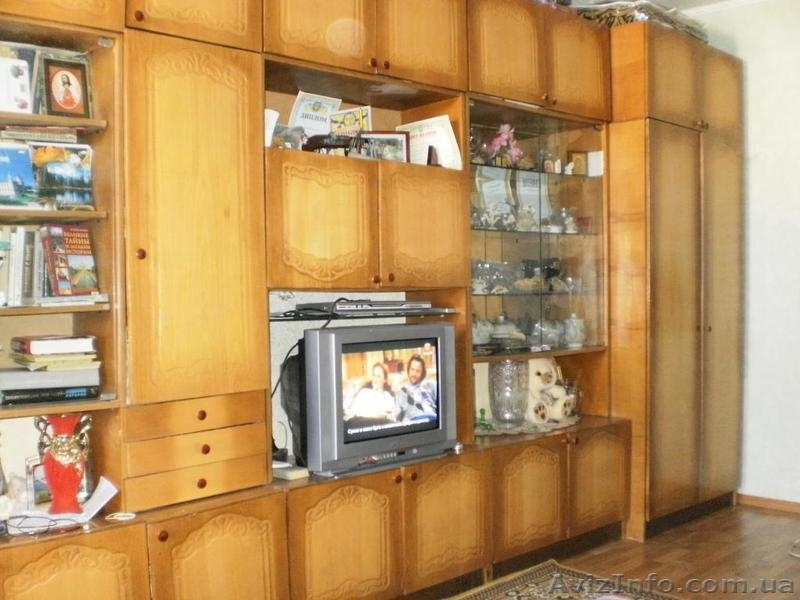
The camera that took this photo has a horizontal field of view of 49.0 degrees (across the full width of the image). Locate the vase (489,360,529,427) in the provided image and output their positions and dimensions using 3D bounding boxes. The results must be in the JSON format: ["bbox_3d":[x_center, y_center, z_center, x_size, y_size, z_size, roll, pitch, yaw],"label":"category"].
[{"bbox_3d":[0.458,0.391,3.710,0.165,0.275,0.165,0,2,0],"label":"vase"}]

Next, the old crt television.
[{"bbox_3d":[-0.176,0.318,3.024,0.626,0.468,0.455,-2,2,-43],"label":"old crt television"}]

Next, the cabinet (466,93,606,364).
[{"bbox_3d":[0.478,-0.267,3.698,0.895,1.006,0.345,-2,2,-43],"label":"cabinet"}]

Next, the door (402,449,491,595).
[{"bbox_3d":[0.168,0.765,3.082,0.444,0.424,0.022,-2,2,-43],"label":"door"}]

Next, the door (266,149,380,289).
[{"bbox_3d":[-0.242,-0.247,2.817,0.455,0.423,0.022,-2,2,-43],"label":"door"}]

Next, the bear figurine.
[{"bbox_3d":[0.655,0.387,3.900,0.180,0.270,0.175,-1,2,-28],"label":"bear figurine"}]

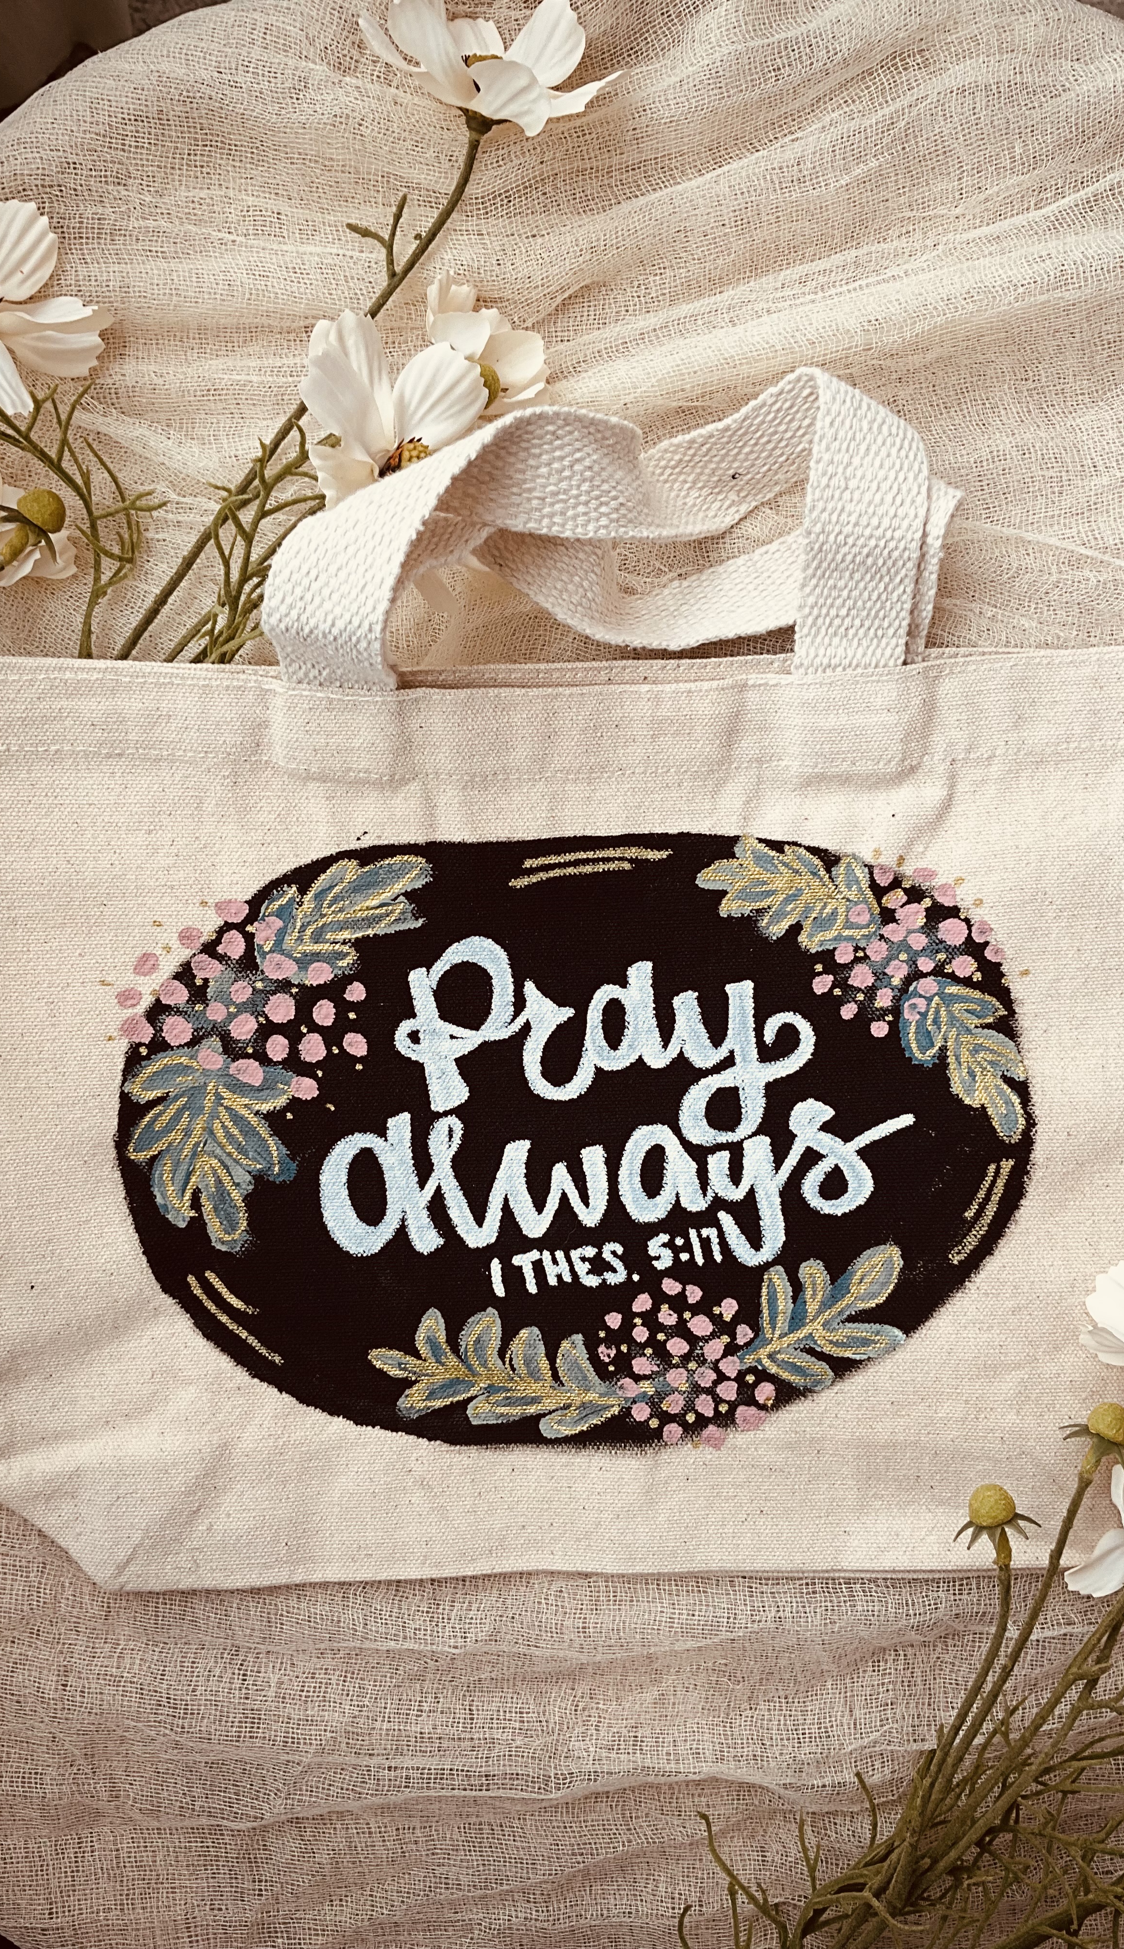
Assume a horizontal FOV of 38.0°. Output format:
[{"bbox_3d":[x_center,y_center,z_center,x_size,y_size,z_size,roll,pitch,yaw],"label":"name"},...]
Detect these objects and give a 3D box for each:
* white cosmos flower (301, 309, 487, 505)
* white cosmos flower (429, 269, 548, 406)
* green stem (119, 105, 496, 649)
[{"bbox_3d":[-0.036,-0.122,0.365,0.052,0.031,0.052,21,56,-21],"label":"white cosmos flower"},{"bbox_3d":[-0.017,-0.145,0.378,0.035,0.022,0.035,21,56,-15],"label":"white cosmos flower"},{"bbox_3d":[-0.061,-0.136,0.380,0.021,0.015,0.148,34,92,0],"label":"green stem"}]

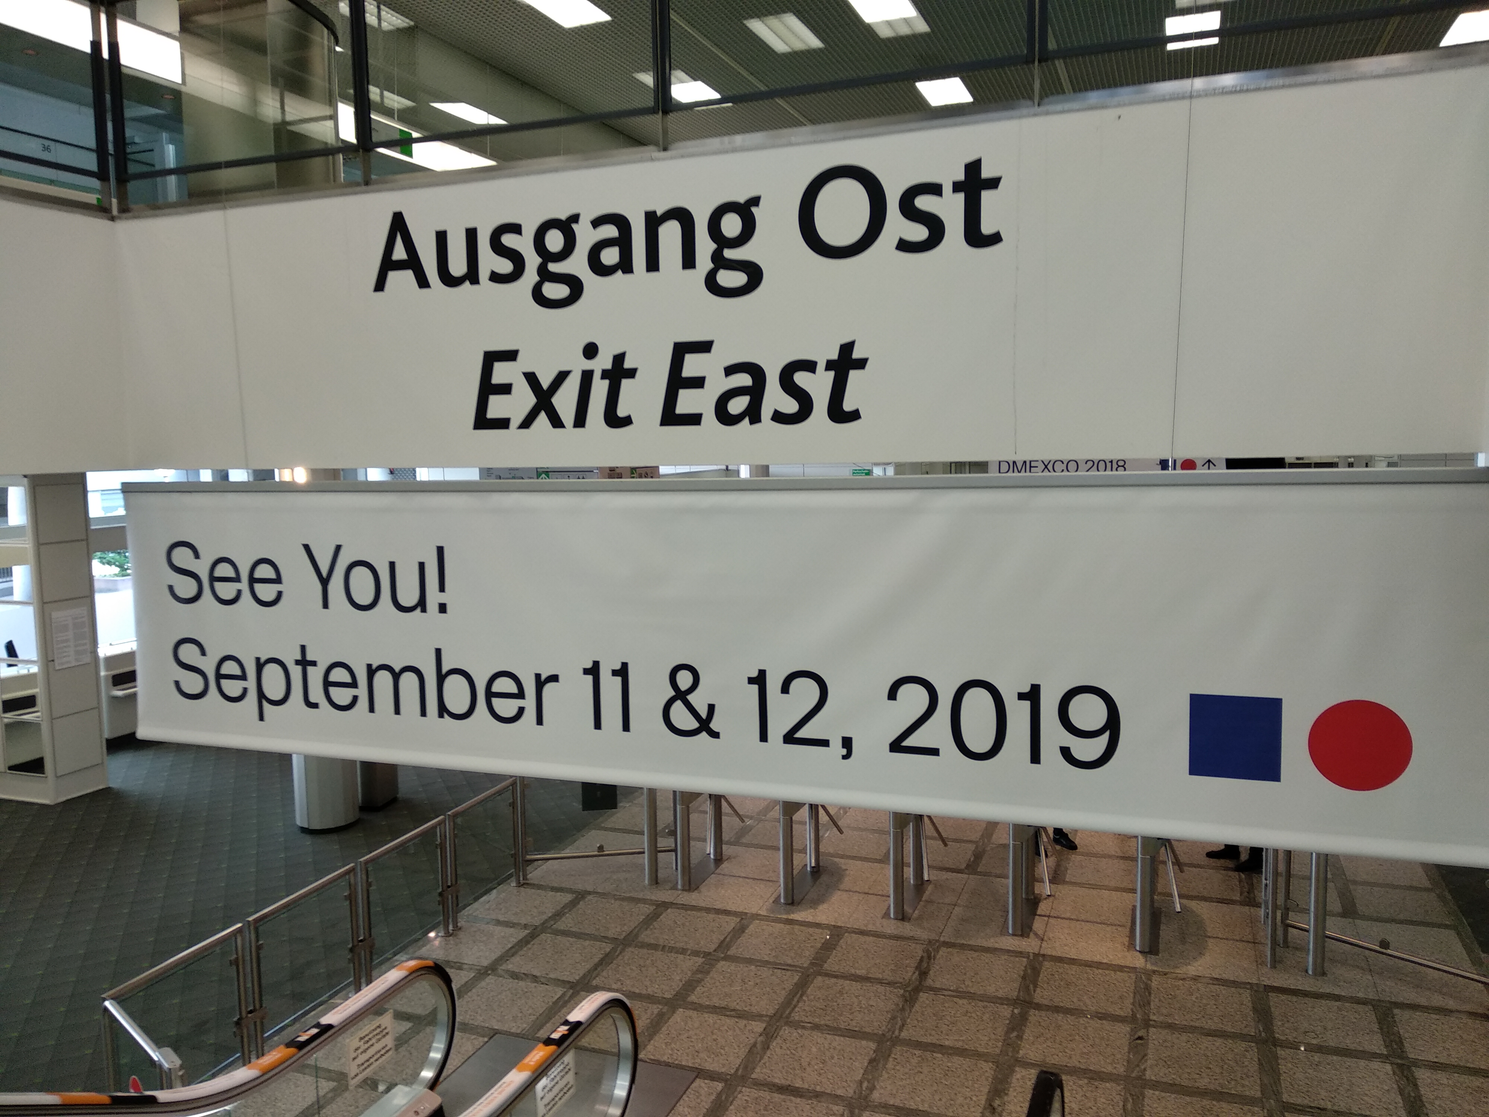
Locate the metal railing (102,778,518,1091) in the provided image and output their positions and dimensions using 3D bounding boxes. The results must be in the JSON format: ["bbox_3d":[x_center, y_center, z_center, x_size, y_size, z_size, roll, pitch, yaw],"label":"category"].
[{"bbox_3d":[-2.525,2.436,7.411,0.100,0.910,3.970,1,5,19],"label":"metal railing"}]

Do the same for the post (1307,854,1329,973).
[{"bbox_3d":[3.805,2.290,7.432,0.110,0.950,0.110,1,5,21],"label":"post"}]

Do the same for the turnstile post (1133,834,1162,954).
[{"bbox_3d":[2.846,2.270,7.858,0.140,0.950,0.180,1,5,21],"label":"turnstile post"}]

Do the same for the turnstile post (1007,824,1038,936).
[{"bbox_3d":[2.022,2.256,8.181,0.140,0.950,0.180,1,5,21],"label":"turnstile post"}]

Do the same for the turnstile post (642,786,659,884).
[{"bbox_3d":[-0.752,2.214,9.235,0.110,0.950,0.110,1,5,21],"label":"turnstile post"}]

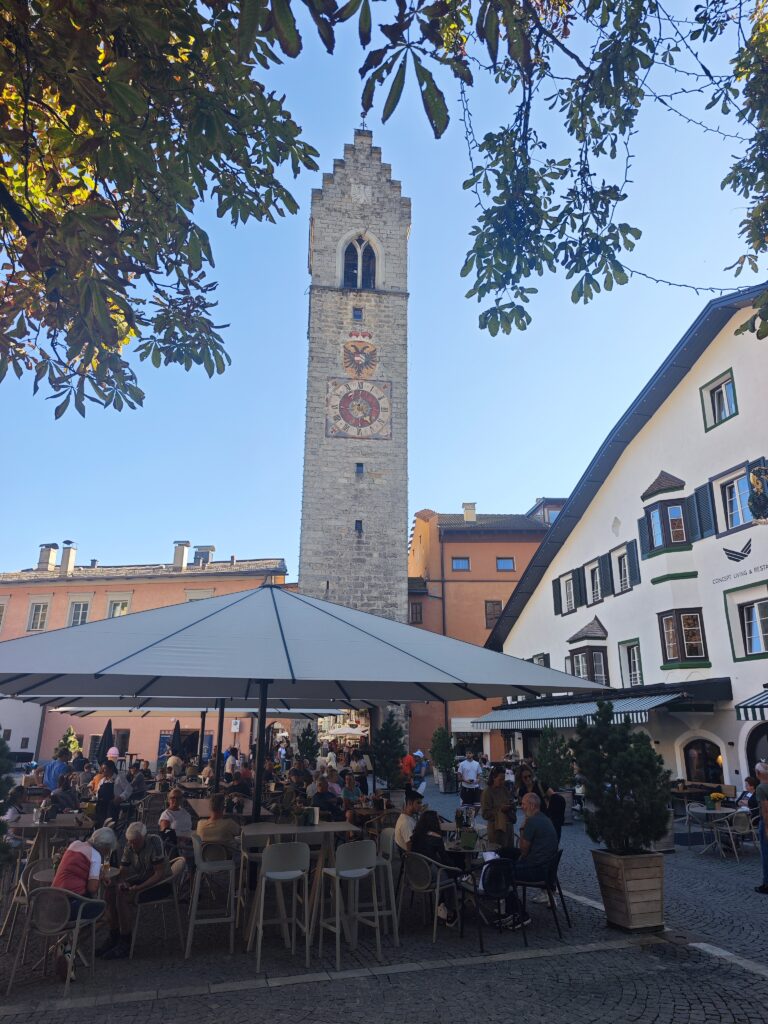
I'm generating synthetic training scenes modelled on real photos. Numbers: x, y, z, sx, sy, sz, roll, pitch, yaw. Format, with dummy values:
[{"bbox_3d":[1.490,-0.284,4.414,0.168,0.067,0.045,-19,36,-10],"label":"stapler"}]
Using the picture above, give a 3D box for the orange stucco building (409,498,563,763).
[{"bbox_3d":[6.923,8.820,47.462,11.800,17.200,11.000,0,-18,2],"label":"orange stucco building"}]

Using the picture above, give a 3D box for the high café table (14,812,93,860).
[{"bbox_3d":[-3.770,4.029,7.626,0.911,1.049,0.941,4,-19,-11],"label":"high café table"}]

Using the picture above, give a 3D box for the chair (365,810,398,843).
[{"bbox_3d":[0.032,5.451,11.471,0.560,0.810,0.550,9,-20,-25],"label":"chair"}]

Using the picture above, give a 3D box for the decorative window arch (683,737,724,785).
[{"bbox_3d":[7.571,5.968,16.128,0.180,1.160,1.271,6,-19,-16],"label":"decorative window arch"}]

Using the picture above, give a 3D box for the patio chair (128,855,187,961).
[{"bbox_3d":[-2.247,3.898,6.798,0.540,0.810,0.560,10,-20,-27],"label":"patio chair"}]

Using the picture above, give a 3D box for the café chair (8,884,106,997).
[{"bbox_3d":[-2.692,3.479,5.665,0.560,0.790,0.570,-1,-18,6],"label":"café chair"}]

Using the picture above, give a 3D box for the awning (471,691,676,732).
[{"bbox_3d":[4.566,5.424,18.133,0.941,0.614,8.811,6,-19,-16],"label":"awning"}]

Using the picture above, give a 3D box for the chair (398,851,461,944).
[{"bbox_3d":[0.483,4.036,7.255,0.560,0.790,0.570,-16,-24,40],"label":"chair"}]

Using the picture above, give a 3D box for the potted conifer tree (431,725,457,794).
[{"bbox_3d":[2.155,9.020,24.725,0.900,2.337,0.900,-1,-18,5],"label":"potted conifer tree"}]

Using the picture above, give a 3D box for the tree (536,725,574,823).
[{"bbox_3d":[4.271,6.491,16.929,0.950,2.299,0.950,-4,-19,13],"label":"tree"}]

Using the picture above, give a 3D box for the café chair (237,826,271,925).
[{"bbox_3d":[-1.328,4.007,7.427,0.470,1.010,0.500,4,-19,-12],"label":"café chair"}]

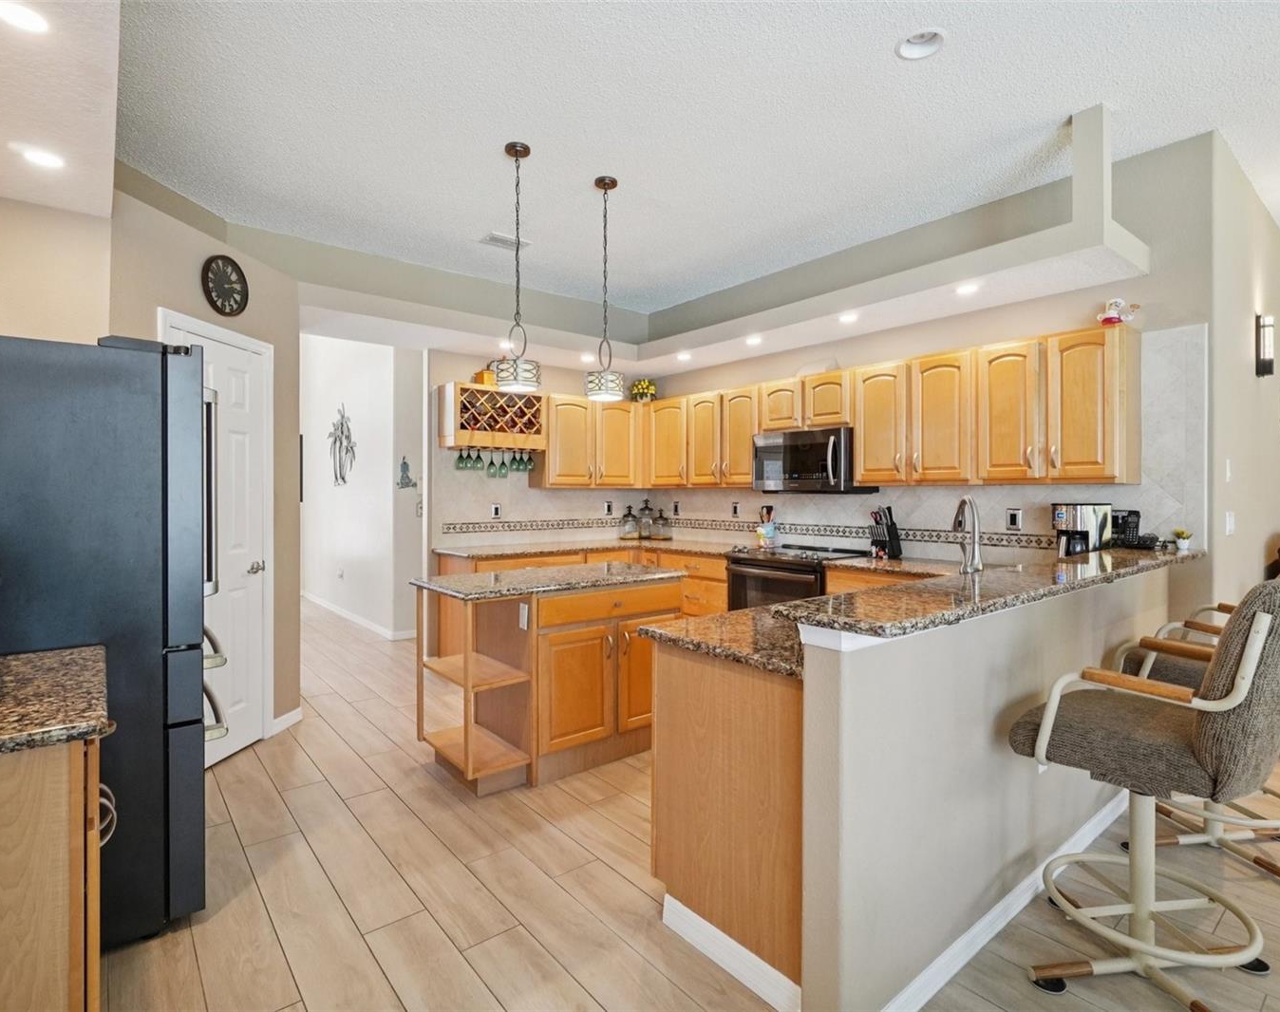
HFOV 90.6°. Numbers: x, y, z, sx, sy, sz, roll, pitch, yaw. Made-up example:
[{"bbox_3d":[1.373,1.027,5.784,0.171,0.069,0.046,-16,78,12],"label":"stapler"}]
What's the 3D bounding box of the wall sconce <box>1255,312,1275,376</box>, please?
[{"bbox_3d":[3.516,-0.904,3.560,0.120,0.345,0.085,-1,1,-39],"label":"wall sconce"}]

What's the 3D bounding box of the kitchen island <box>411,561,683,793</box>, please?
[{"bbox_3d":[-0.409,0.795,3.116,1.220,0.910,0.620,-1,1,-39],"label":"kitchen island"}]

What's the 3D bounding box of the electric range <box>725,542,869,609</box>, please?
[{"bbox_3d":[1.072,0.763,4.242,0.680,0.930,0.770,-1,1,-39],"label":"electric range"}]

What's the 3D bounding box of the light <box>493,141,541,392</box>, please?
[{"bbox_3d":[-0.591,-1.148,3.065,0.212,1.165,0.212,0,1,0],"label":"light"}]

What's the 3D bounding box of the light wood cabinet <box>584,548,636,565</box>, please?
[{"bbox_3d":[-0.410,0.763,5.053,0.480,0.860,0.600,-1,1,-39],"label":"light wood cabinet"}]

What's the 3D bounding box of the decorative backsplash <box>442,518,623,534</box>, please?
[{"bbox_3d":[-0.739,0.165,5.160,1.800,0.080,0.020,-1,1,-39],"label":"decorative backsplash"}]

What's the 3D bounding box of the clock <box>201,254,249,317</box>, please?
[{"bbox_3d":[-1.986,-1.065,3.075,0.050,0.310,0.310,0,1,6],"label":"clock"}]

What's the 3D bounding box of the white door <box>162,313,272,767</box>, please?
[{"bbox_3d":[-2.015,0.211,3.067,0.070,2.080,0.670,0,1,6],"label":"white door"}]

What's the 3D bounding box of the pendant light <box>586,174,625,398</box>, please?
[{"bbox_3d":[-0.185,-1.155,3.393,0.205,1.165,0.205,0,1,0],"label":"pendant light"}]

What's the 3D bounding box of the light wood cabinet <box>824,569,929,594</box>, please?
[{"bbox_3d":[1.534,0.789,3.670,0.600,0.870,0.720,-1,1,-39],"label":"light wood cabinet"}]

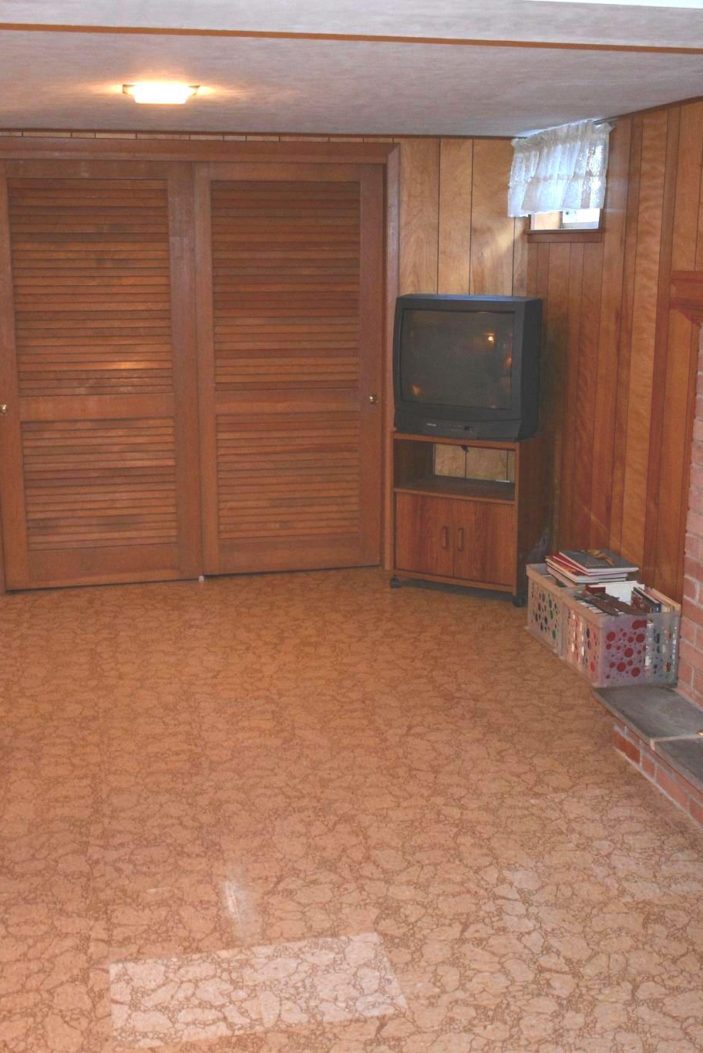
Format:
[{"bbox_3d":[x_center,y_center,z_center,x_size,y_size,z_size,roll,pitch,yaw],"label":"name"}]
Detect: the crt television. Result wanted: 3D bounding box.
[{"bbox_3d":[0.602,-0.758,5.573,0.650,0.610,0.480,8,14,31],"label":"crt television"}]

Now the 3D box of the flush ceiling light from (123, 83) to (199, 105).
[{"bbox_3d":[-0.672,-1.516,4.188,0.270,0.060,0.260,-2,13,-11],"label":"flush ceiling light"}]

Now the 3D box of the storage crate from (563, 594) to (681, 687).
[{"bbox_3d":[1.029,0.422,4.523,0.342,0.268,0.390,-2,13,-11],"label":"storage crate"}]

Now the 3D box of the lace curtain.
[{"bbox_3d":[0.903,-1.580,5.271,0.080,0.365,0.900,-4,13,-17],"label":"lace curtain"}]

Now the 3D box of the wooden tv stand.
[{"bbox_3d":[0.572,-0.064,5.601,0.646,0.757,0.380,8,14,31],"label":"wooden tv stand"}]

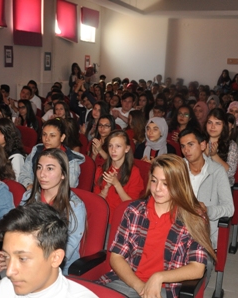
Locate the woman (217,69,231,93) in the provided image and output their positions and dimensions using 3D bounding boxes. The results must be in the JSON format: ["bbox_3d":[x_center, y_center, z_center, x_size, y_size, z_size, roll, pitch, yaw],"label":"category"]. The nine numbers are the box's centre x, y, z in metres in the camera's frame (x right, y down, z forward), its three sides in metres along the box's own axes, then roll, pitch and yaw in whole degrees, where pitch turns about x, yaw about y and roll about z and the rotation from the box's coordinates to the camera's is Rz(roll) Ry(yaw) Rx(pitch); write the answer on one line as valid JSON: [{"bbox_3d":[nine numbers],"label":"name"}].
[{"bbox_3d":[2.871,-1.375,12.308,0.480,1.600,0.320,7,9,25],"label":"woman"}]

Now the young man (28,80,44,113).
[{"bbox_3d":[-1.702,-0.613,8.327,0.500,1.297,0.780,7,9,25],"label":"young man"}]

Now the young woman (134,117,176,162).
[{"bbox_3d":[0.308,0.258,4.505,0.492,1.152,0.690,6,12,20],"label":"young woman"}]

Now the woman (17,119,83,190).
[{"bbox_3d":[-0.617,0.370,3.545,0.500,1.178,0.780,6,9,24],"label":"woman"}]

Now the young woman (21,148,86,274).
[{"bbox_3d":[-0.486,0.598,2.597,0.480,1.150,0.760,7,9,26],"label":"young woman"}]

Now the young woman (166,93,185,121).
[{"bbox_3d":[0.880,-0.310,7.455,0.473,1.182,0.739,6,12,20],"label":"young woman"}]

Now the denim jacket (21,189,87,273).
[{"bbox_3d":[-0.414,0.489,2.765,0.473,0.532,0.404,6,12,20],"label":"denim jacket"}]

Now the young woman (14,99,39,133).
[{"bbox_3d":[-1.290,-0.115,6.181,0.473,1.162,0.719,6,12,20],"label":"young woman"}]

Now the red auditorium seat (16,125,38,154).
[{"bbox_3d":[-1.293,0.204,5.281,0.581,0.877,0.591,6,12,20],"label":"red auditorium seat"}]

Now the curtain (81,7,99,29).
[{"bbox_3d":[-0.768,-3.704,12.665,0.080,0.447,1.170,6,9,20],"label":"curtain"}]

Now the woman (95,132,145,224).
[{"bbox_3d":[-0.085,0.466,3.322,0.460,1.150,0.760,6,9,24],"label":"woman"}]

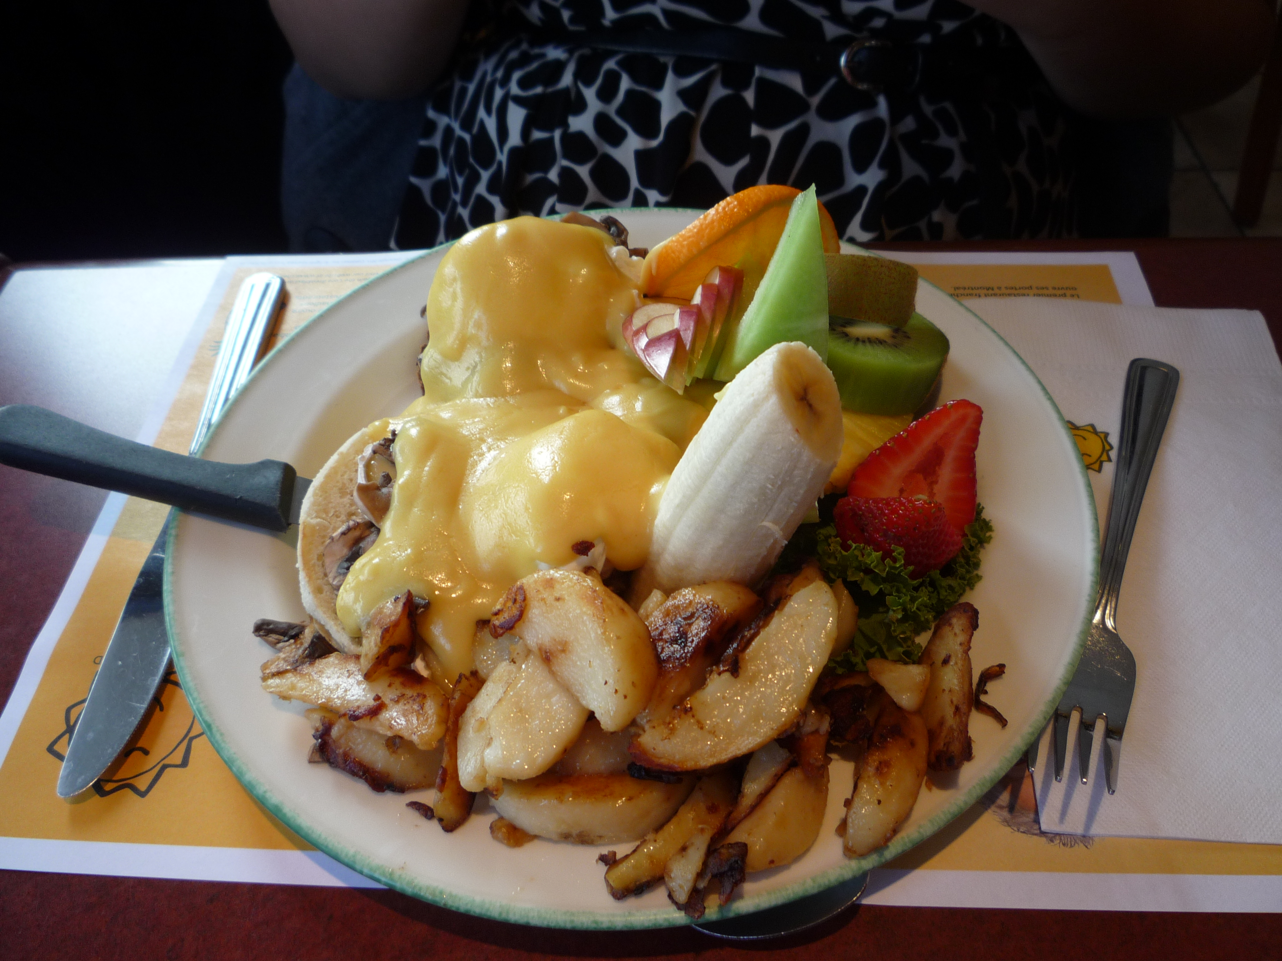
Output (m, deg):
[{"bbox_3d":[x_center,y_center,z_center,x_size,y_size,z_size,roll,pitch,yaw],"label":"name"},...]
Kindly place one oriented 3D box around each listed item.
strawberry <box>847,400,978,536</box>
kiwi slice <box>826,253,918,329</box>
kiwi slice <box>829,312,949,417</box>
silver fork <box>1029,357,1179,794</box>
[{"bbox_3d":[0.082,-0.005,0.325,0.038,0.045,0.018,30,17,12],"label":"strawberry"},{"bbox_3d":[0.069,-0.064,0.372,0.049,0.022,0.047,10,11,9],"label":"kiwi slice"},{"bbox_3d":[0.071,-0.038,0.354,0.052,0.020,0.050,9,31,10],"label":"kiwi slice"},{"bbox_3d":[0.139,0.016,0.323,0.023,0.019,0.175,17,51,18],"label":"silver fork"}]

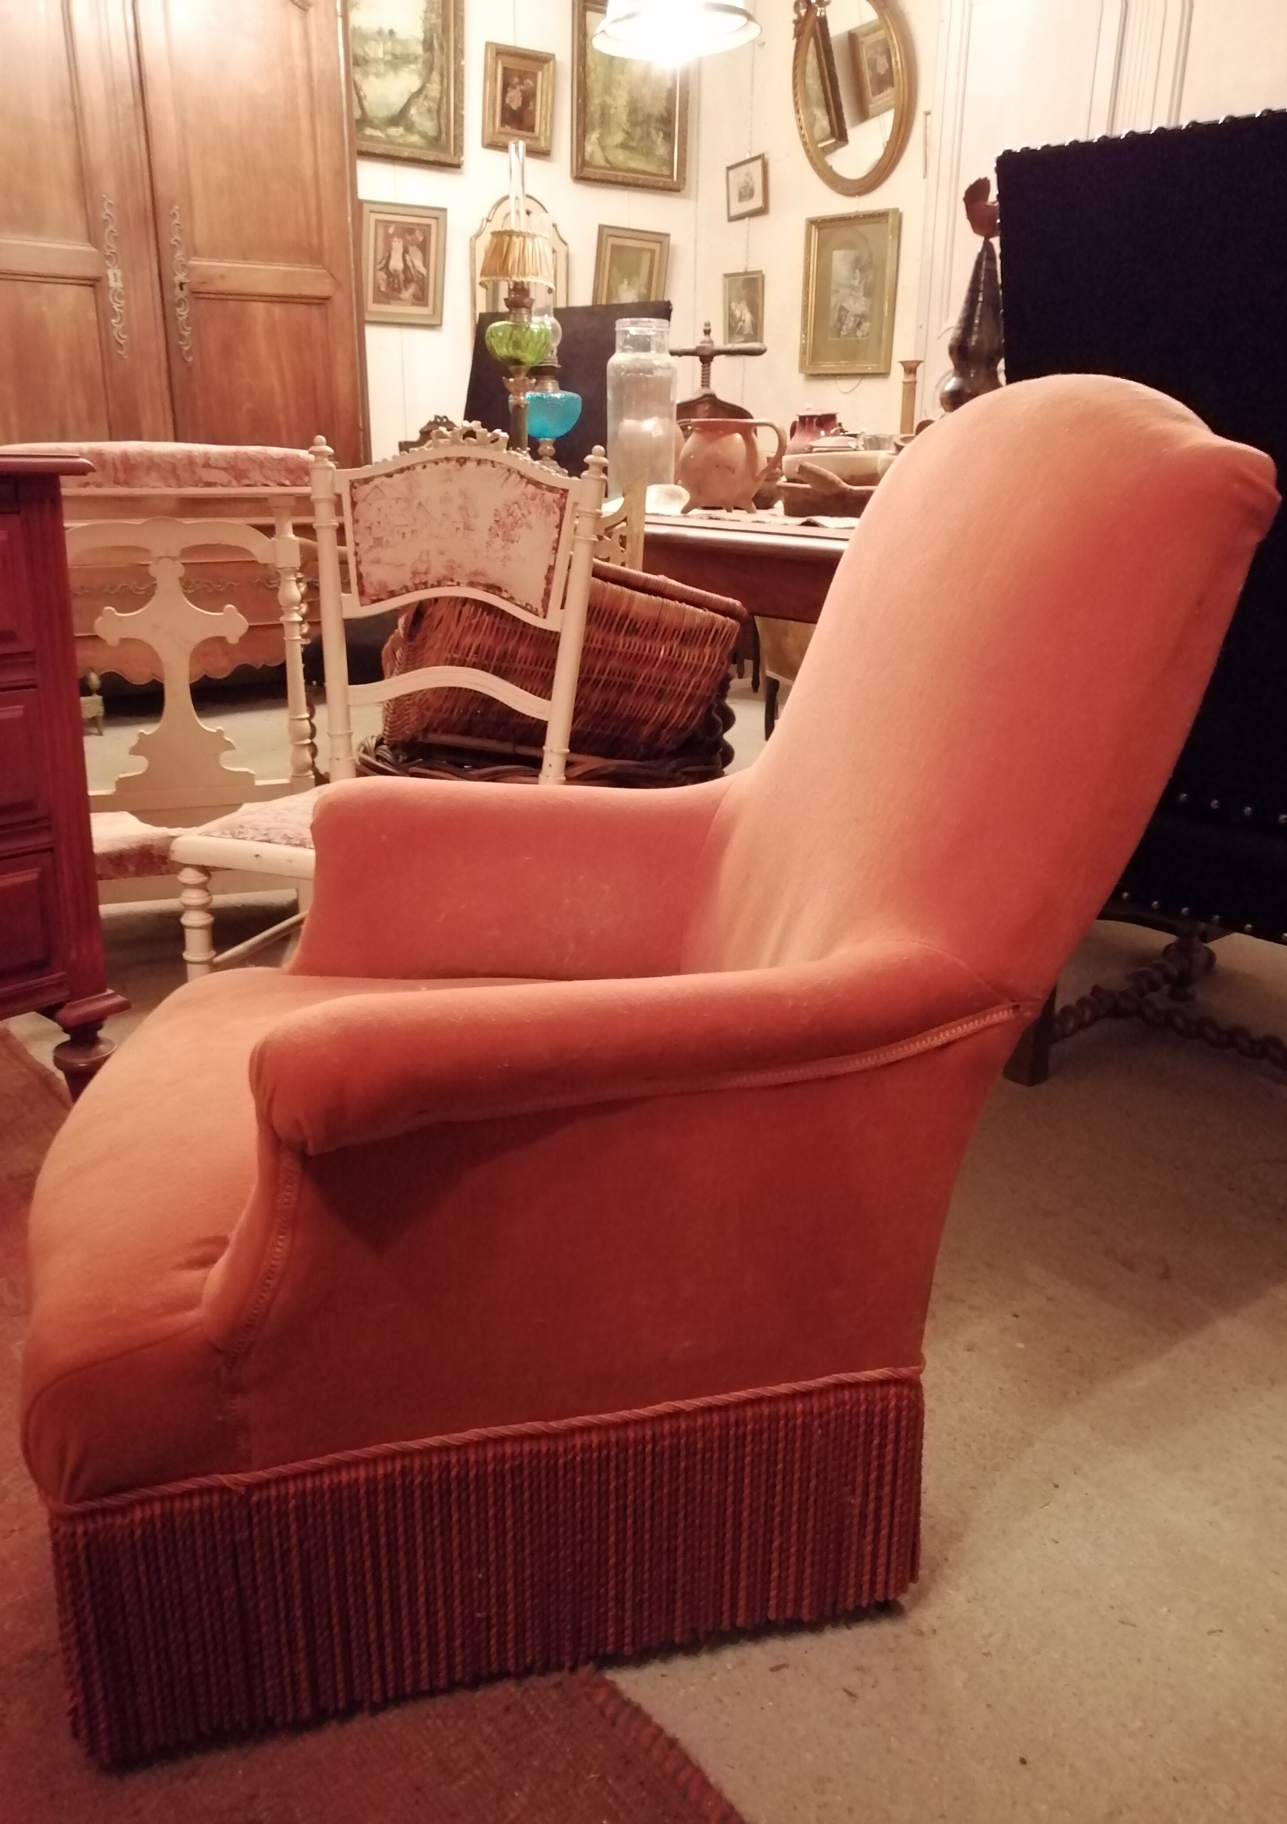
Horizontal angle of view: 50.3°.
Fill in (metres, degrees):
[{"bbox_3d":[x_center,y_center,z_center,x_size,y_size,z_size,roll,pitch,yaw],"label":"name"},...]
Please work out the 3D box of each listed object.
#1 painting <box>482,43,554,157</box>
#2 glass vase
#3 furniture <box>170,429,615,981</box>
[{"bbox_3d":[-0.462,-2.938,4.968,0.278,0.324,0.050,-11,29,-31],"label":"painting"},{"bbox_3d":[-0.004,-1.126,3.103,0.160,0.396,0.160,1,19,0],"label":"glass vase"},{"bbox_3d":[-0.367,-0.207,1.947,0.475,0.914,0.510,8,20,19],"label":"furniture"}]

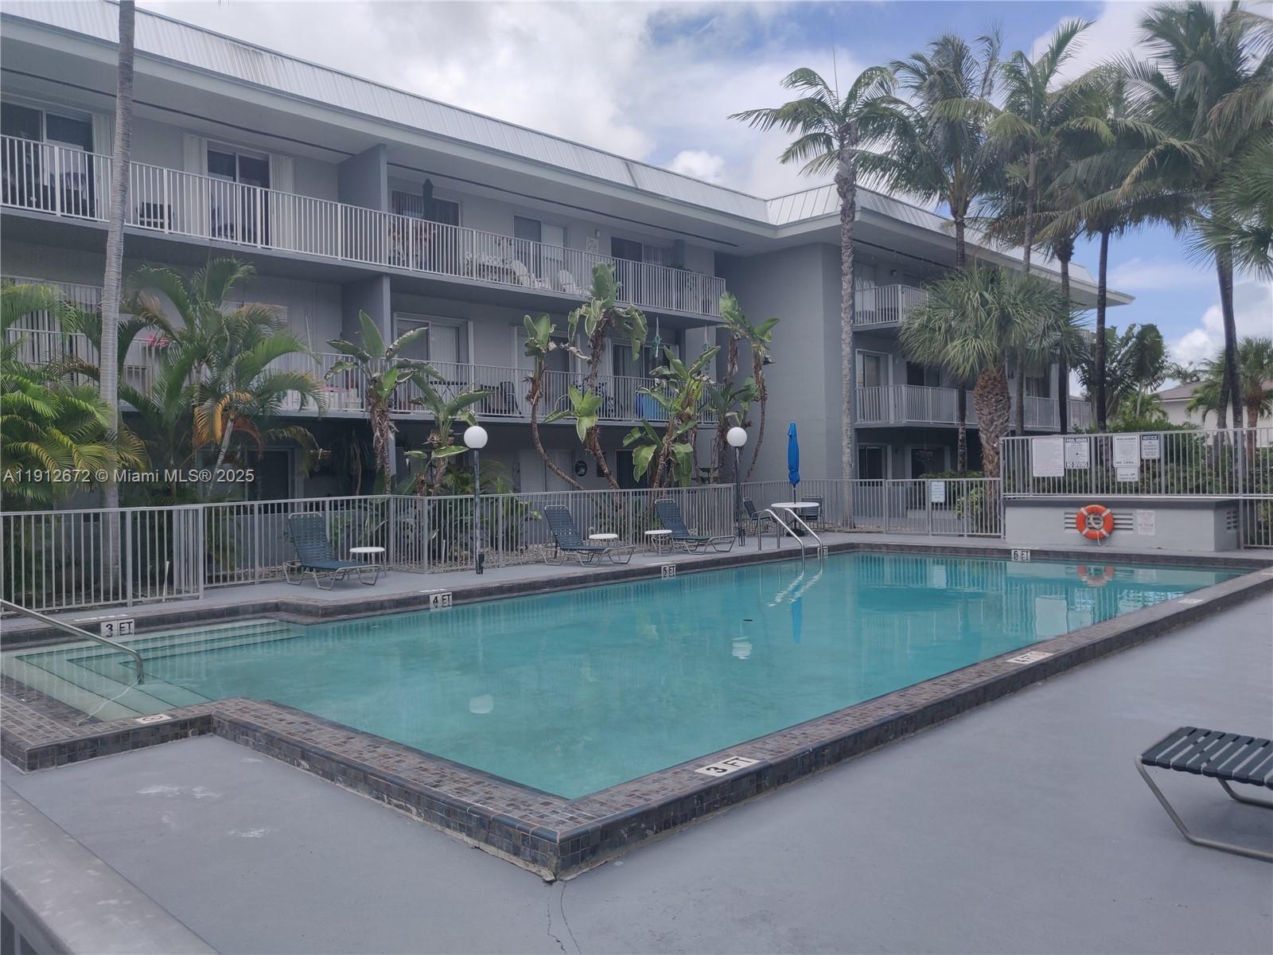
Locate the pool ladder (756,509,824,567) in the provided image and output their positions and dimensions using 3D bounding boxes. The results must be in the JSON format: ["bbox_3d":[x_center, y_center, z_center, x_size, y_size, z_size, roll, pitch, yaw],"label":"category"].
[{"bbox_3d":[2.803,1.093,16.770,0.610,1.000,1.020,-1,0,-44],"label":"pool ladder"}]

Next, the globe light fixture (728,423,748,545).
[{"bbox_3d":[1.987,0.176,17.750,0.375,2.290,0.375,-1,0,0],"label":"globe light fixture"}]

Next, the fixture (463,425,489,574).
[{"bbox_3d":[-2.426,0.344,14.050,0.365,2.260,0.365,-1,0,0],"label":"fixture"}]

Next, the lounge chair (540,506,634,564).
[{"bbox_3d":[-0.807,0.952,15.046,1.470,0.950,0.700,-1,0,40],"label":"lounge chair"}]

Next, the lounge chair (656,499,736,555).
[{"bbox_3d":[1.040,0.907,16.948,1.470,0.950,0.700,-1,0,44],"label":"lounge chair"}]

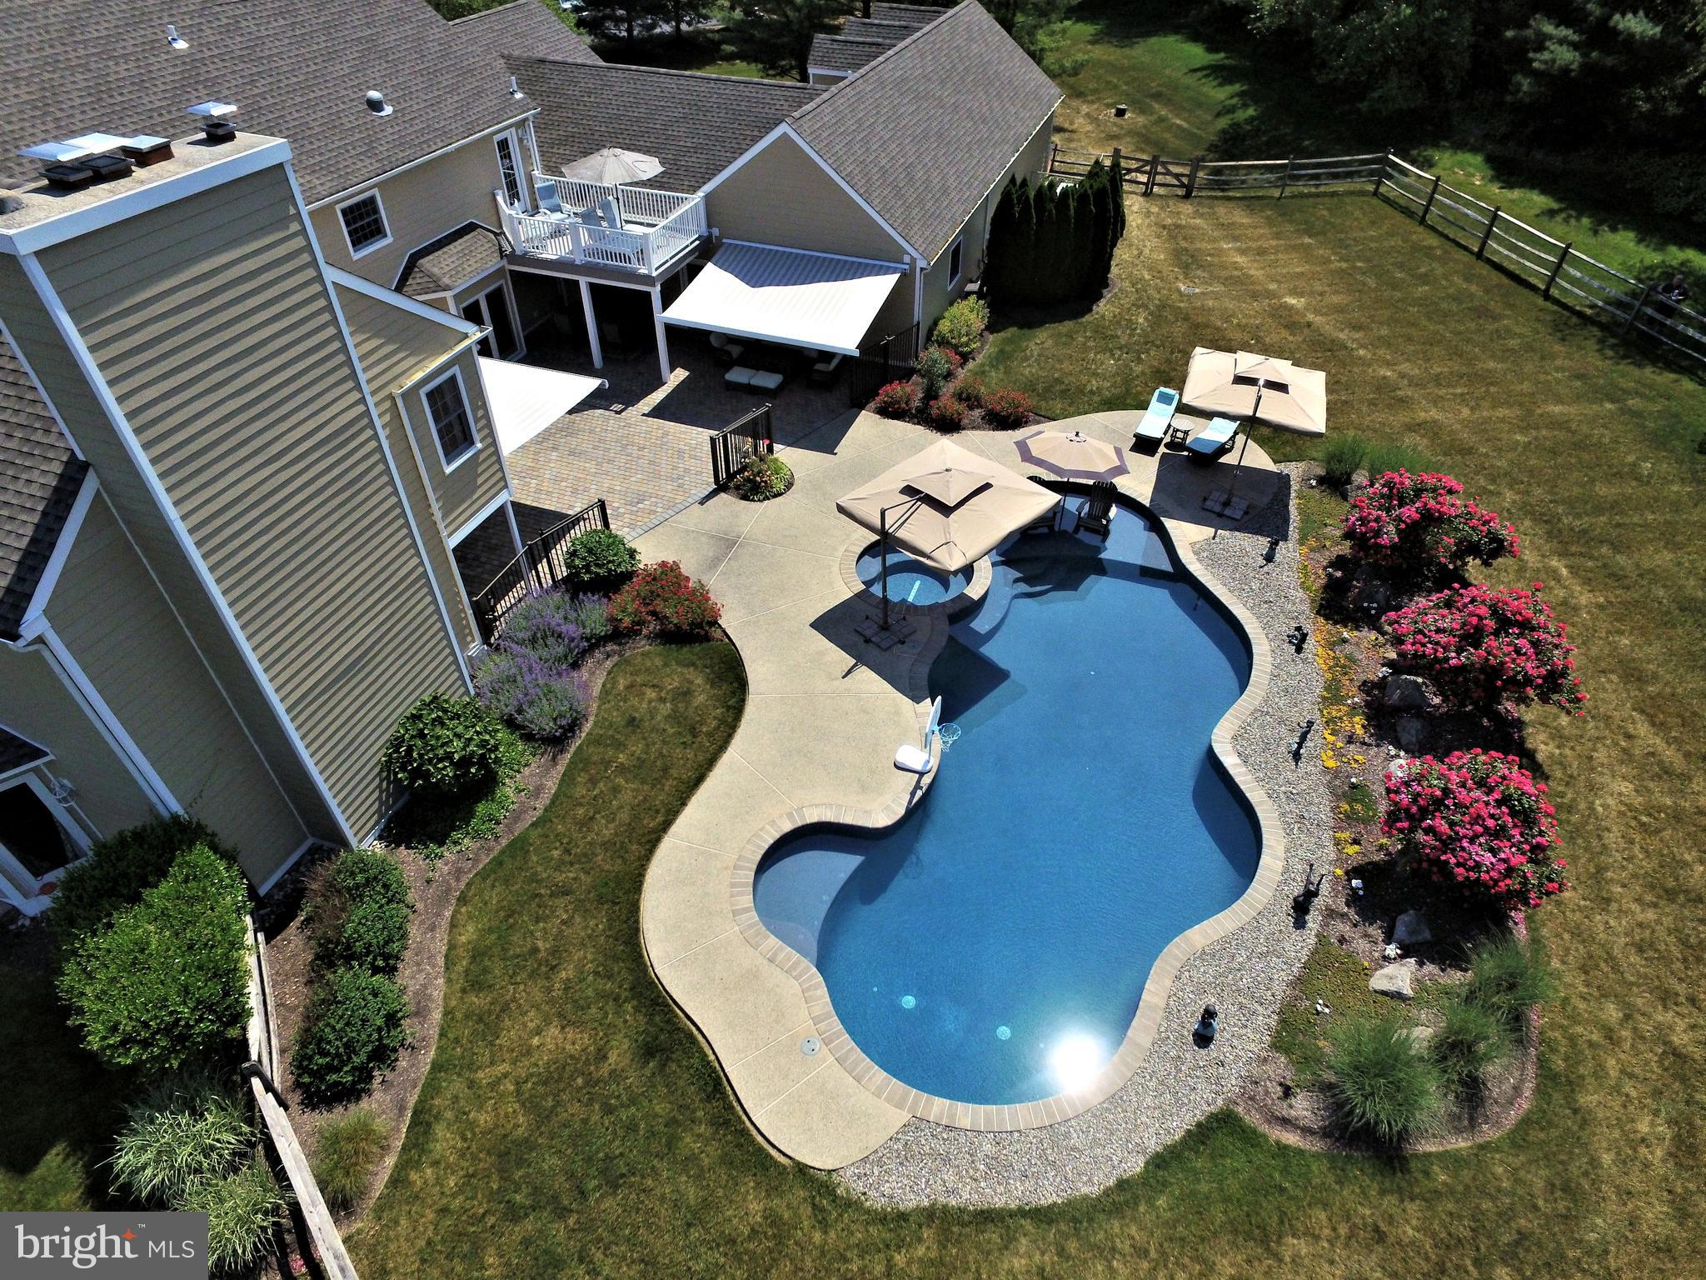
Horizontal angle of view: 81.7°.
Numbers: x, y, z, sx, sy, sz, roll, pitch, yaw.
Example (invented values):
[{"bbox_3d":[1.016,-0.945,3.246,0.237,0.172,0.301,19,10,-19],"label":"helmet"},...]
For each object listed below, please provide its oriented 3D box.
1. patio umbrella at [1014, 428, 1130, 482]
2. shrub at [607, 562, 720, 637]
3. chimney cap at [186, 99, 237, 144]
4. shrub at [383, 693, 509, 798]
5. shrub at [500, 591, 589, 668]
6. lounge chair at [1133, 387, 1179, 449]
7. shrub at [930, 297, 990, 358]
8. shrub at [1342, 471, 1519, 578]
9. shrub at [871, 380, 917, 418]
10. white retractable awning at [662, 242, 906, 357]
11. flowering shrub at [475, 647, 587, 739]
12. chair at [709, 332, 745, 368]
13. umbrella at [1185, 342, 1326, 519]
[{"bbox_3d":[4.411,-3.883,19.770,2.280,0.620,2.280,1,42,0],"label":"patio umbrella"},{"bbox_3d":[-3.510,-0.774,18.517,2.050,1.120,1.800,1,42,0],"label":"shrub"},{"bbox_3d":[-7.030,-5.730,10.880,0.410,0.380,0.340,14,44,14],"label":"chimney cap"},{"bbox_3d":[-6.350,1.756,15.572,1.850,1.500,1.850,0,42,0],"label":"shrub"},{"bbox_3d":[-5.535,-0.205,17.767,1.480,1.000,1.750,1,42,0],"label":"shrub"},{"bbox_3d":[7.442,-5.409,24.184,0.680,0.740,1.850,16,44,17],"label":"lounge chair"},{"bbox_3d":[2.899,-8.444,26.650,1.570,1.550,1.600,1,42,0],"label":"shrub"},{"bbox_3d":[11.460,-2.250,19.700,3.150,1.750,2.600,22,46,22],"label":"shrub"},{"bbox_3d":[1.039,-6.032,24.655,1.170,0.900,1.100,1,42,0],"label":"shrub"},{"bbox_3d":[-1.697,-8.696,24.722,5.200,0.650,3.800,14,44,14],"label":"white retractable awning"},{"bbox_3d":[-5.372,0.914,16.588,1.800,1.120,1.850,1,42,0],"label":"flowering shrub"},{"bbox_3d":[-3.439,-7.950,26.518,0.820,0.860,0.780,14,44,14],"label":"chair"},{"bbox_3d":[8.841,-4.928,22.200,2.950,2.750,3.550,14,44,14],"label":"umbrella"}]

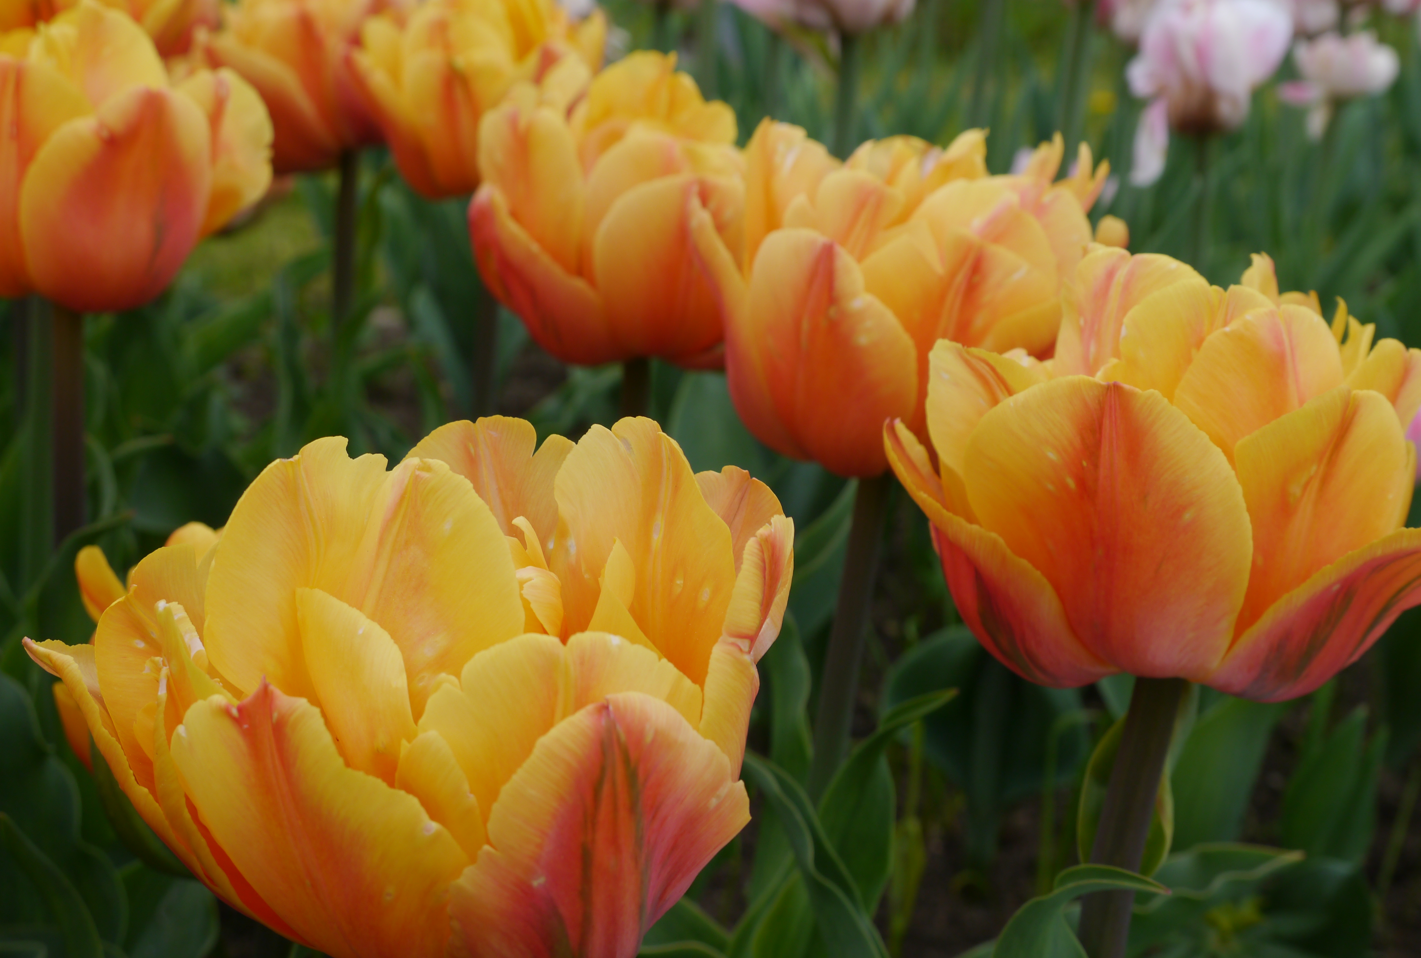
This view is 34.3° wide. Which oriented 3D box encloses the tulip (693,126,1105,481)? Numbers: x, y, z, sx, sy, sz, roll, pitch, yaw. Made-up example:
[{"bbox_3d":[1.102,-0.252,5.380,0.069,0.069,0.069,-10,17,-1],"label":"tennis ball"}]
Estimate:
[{"bbox_3d":[0.040,-0.037,0.470,0.083,0.070,0.080,0,17,0],"label":"tulip"}]

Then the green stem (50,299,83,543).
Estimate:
[{"bbox_3d":[-0.168,-0.014,0.600,0.009,0.068,0.009,0,17,0],"label":"green stem"}]

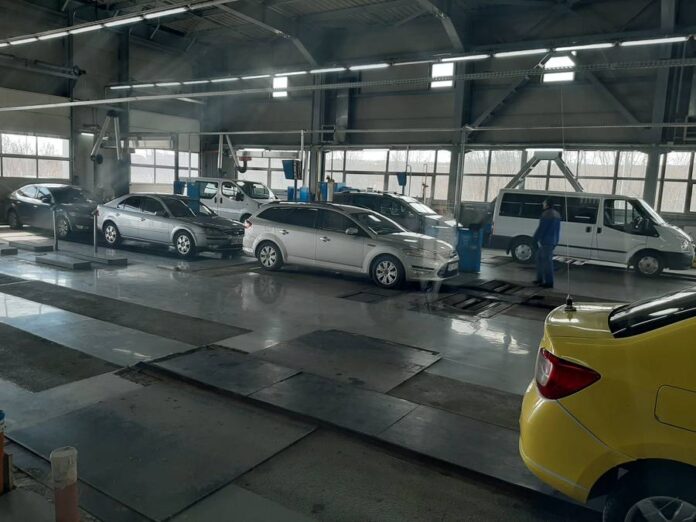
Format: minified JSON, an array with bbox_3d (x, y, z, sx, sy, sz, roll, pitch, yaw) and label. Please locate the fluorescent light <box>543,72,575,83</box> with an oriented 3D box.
[{"bbox_3d":[6.491,-5.658,16.121,0.930,0.280,0.100,8,9,31],"label":"fluorescent light"}]

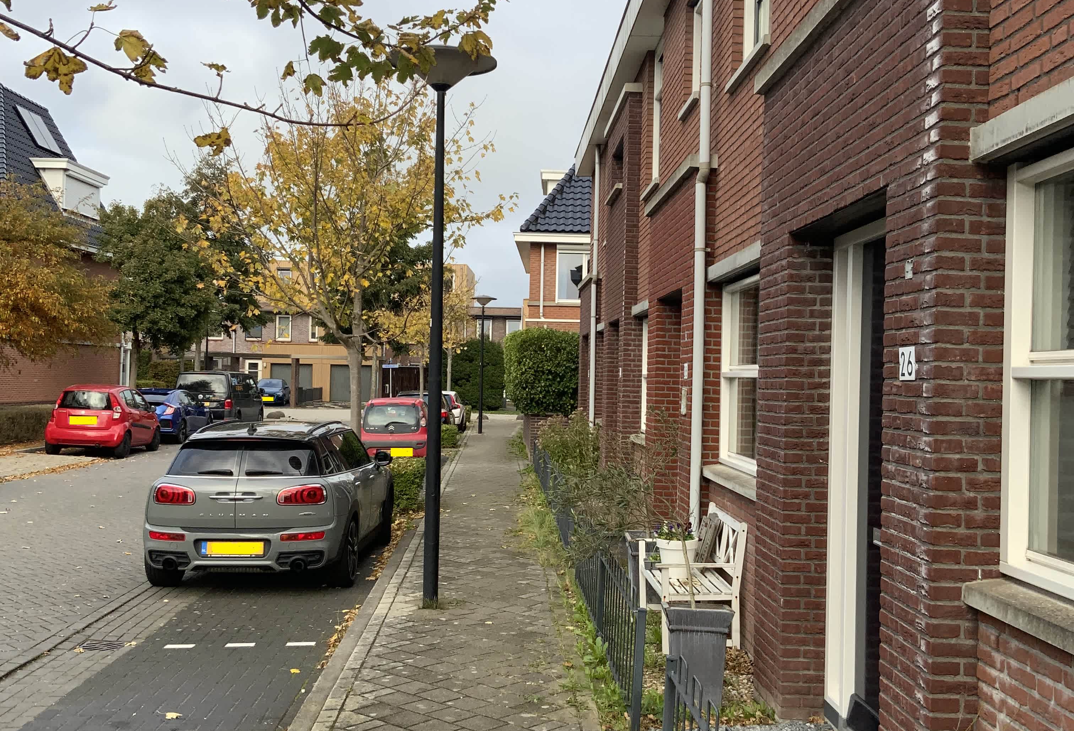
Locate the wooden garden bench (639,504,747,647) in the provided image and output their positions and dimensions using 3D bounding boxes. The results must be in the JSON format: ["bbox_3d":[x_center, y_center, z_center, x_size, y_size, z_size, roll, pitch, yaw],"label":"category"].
[{"bbox_3d":[1.044,1.431,8.270,0.574,0.851,1.228,1,0,-2],"label":"wooden garden bench"}]

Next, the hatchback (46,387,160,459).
[{"bbox_3d":[-9.830,1.216,27.398,1.700,1.580,3.720,1,0,-2],"label":"hatchback"}]

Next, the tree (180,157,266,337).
[{"bbox_3d":[-12.094,-2.754,43.996,4.600,9.800,4.600,1,0,-2],"label":"tree"}]

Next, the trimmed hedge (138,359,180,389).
[{"bbox_3d":[-14.750,0.952,48.000,2.700,2.350,1.200,1,0,-2],"label":"trimmed hedge"}]

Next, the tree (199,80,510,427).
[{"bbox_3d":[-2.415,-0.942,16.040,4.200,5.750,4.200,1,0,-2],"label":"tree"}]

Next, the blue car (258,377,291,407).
[{"bbox_3d":[-15.129,1.501,68.987,1.800,1.450,4.200,1,0,-6],"label":"blue car"}]

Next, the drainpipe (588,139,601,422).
[{"bbox_3d":[0.956,-0.846,20.111,0.109,5.594,0.089,1,0,-2],"label":"drainpipe"}]

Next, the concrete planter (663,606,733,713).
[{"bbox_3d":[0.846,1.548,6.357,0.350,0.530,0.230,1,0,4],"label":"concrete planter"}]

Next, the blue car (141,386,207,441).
[{"bbox_3d":[-10.496,1.374,33.890,1.800,1.430,4.450,1,0,-1],"label":"blue car"}]

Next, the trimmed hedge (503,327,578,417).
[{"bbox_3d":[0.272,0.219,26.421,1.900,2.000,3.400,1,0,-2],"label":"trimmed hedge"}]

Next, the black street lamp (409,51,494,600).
[{"bbox_3d":[-0.775,-0.273,9.293,0.860,4.250,0.860,1,0,-2],"label":"black street lamp"}]

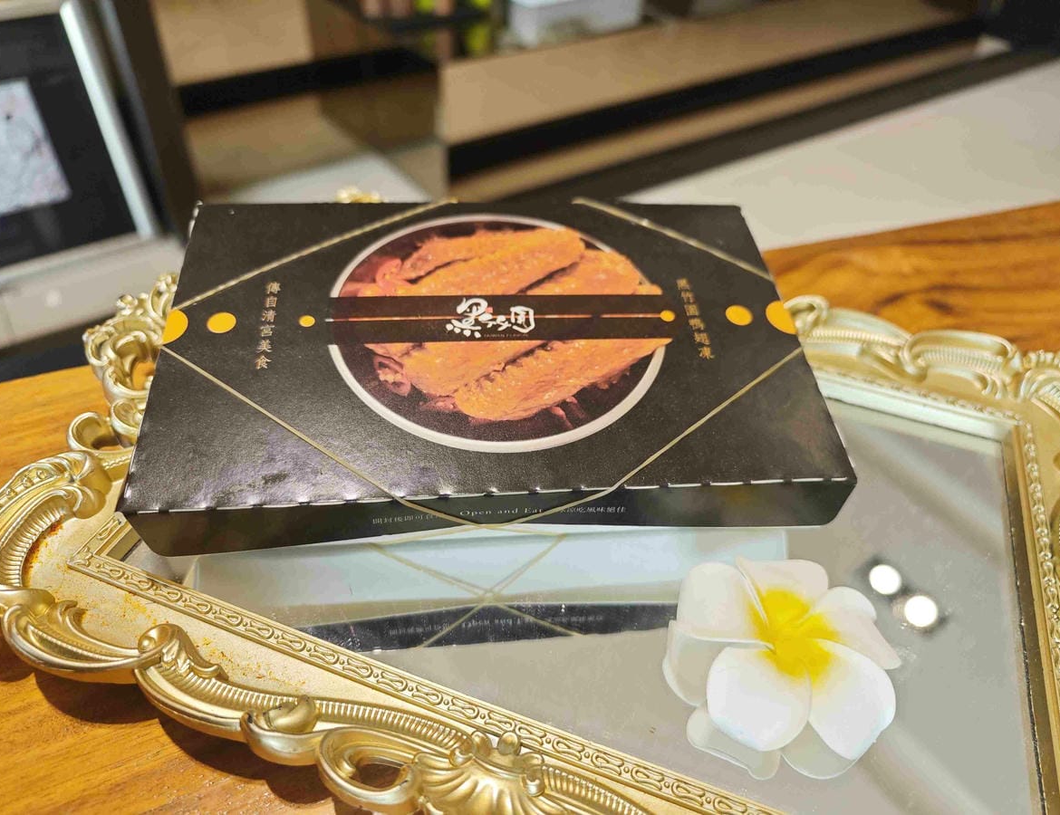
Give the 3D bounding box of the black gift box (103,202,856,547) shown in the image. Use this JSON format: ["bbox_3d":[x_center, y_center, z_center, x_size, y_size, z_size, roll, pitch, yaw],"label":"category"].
[{"bbox_3d":[-0.014,-0.016,0.271,0.220,0.041,0.135,-2,54,-7],"label":"black gift box"}]

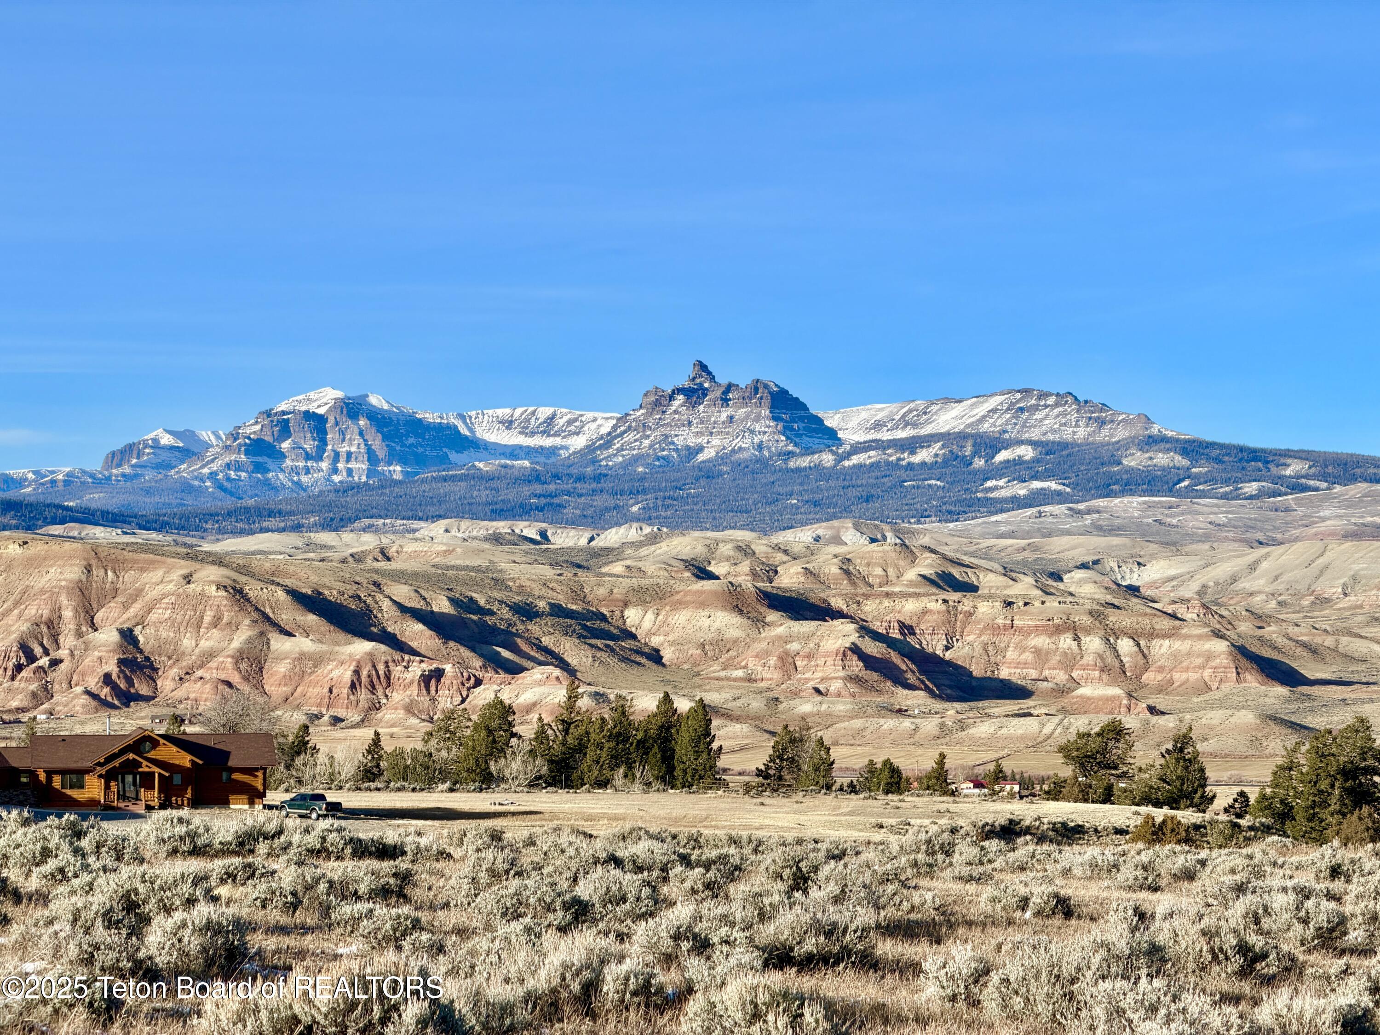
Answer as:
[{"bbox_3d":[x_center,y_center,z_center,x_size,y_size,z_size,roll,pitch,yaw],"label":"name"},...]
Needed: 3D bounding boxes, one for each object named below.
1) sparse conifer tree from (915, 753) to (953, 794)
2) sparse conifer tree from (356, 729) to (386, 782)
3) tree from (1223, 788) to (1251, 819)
[{"bbox_3d":[21.609,22.656,352.000,3.332,3.903,3.165,0,-1,0],"label":"sparse conifer tree"},{"bbox_3d":[-28.818,21.662,360.000,2.629,5.063,2.497,0,-1,0],"label":"sparse conifer tree"},{"bbox_3d":[44.605,23.357,325.000,2.285,2.505,2.171,0,-1,0],"label":"tree"}]

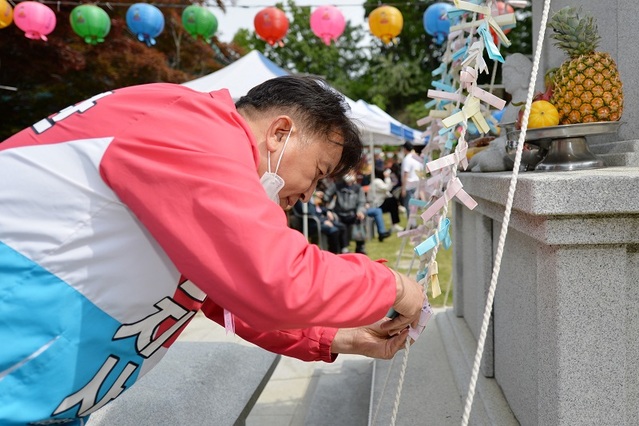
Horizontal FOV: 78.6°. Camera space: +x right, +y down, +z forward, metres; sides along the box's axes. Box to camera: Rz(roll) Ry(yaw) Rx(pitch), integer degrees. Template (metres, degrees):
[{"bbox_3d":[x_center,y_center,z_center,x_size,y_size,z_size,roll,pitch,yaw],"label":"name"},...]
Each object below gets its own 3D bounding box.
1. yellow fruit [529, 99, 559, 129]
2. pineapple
[{"bbox_3d":[0.560,-0.246,0.975,0.070,0.069,0.080,0,7,30],"label":"yellow fruit"},{"bbox_3d":[0.661,-0.359,0.970,0.147,0.295,0.142,1,7,34],"label":"pineapple"}]

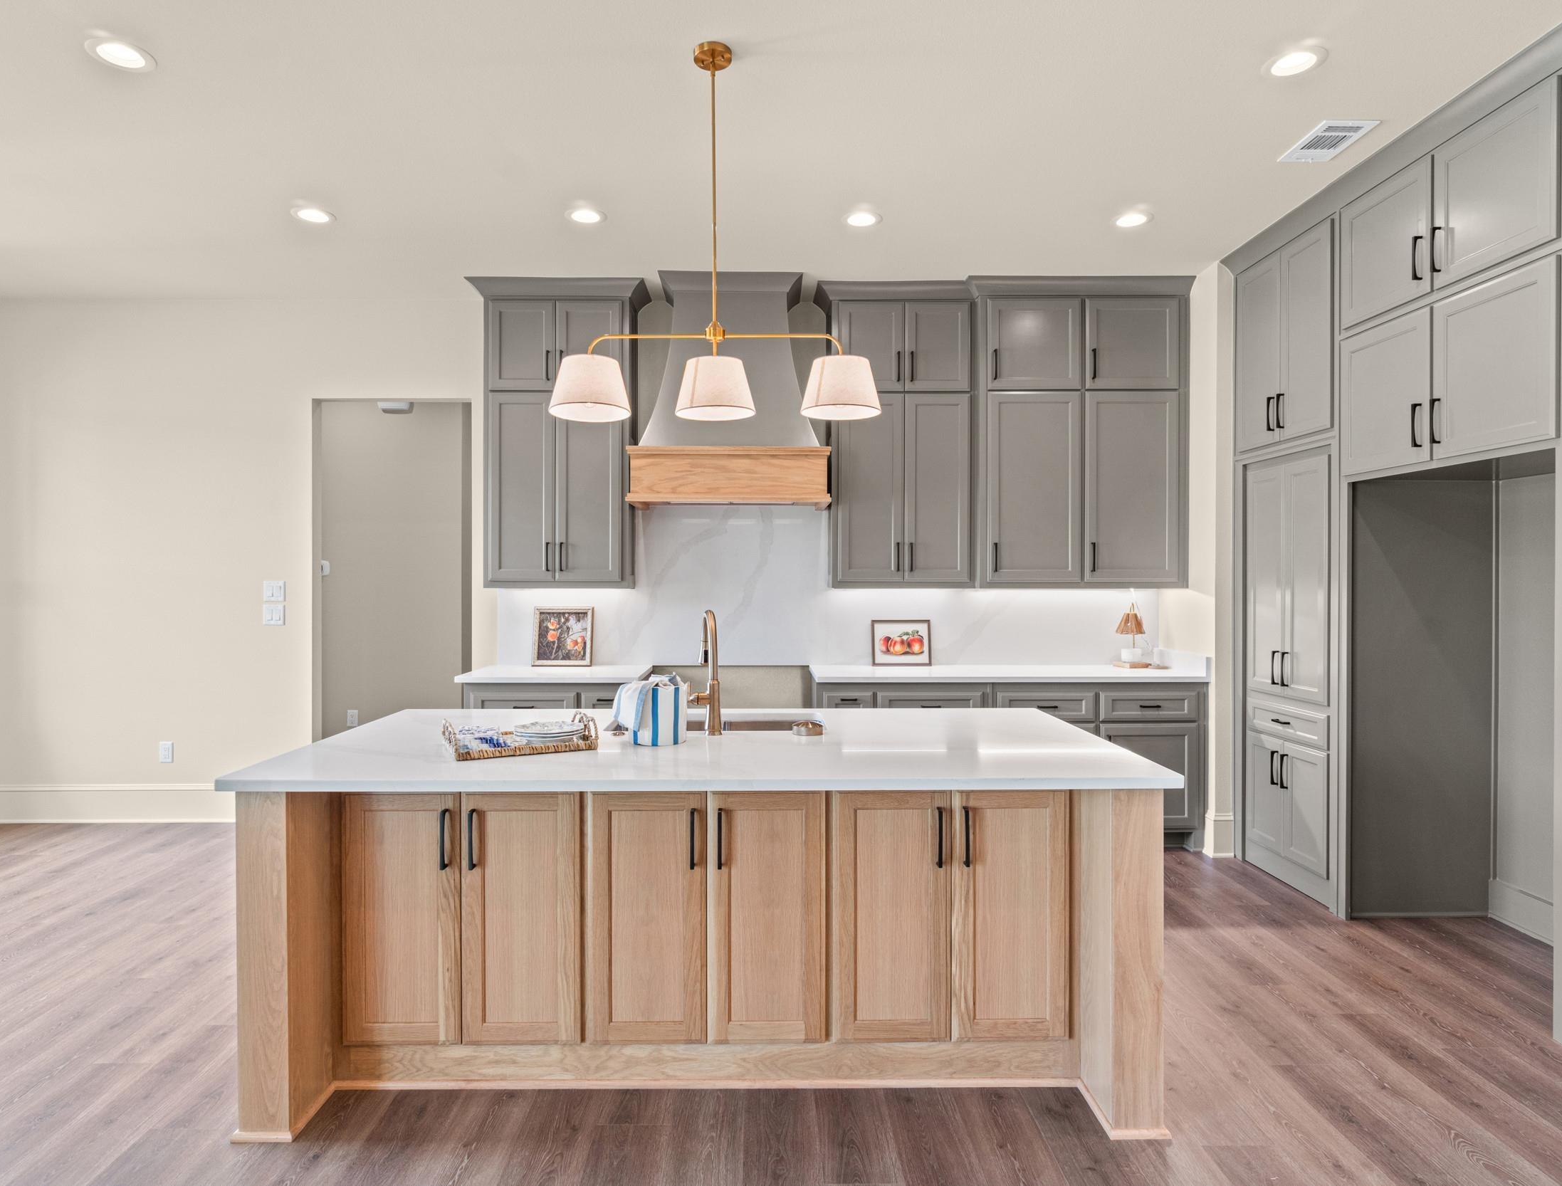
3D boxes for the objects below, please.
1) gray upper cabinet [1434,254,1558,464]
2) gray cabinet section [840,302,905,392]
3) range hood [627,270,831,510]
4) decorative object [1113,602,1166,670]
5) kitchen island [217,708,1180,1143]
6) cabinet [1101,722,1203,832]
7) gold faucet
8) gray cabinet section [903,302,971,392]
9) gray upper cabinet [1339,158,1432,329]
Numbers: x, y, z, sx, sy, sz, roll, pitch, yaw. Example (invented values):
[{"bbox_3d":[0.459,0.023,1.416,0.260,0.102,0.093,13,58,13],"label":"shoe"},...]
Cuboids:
[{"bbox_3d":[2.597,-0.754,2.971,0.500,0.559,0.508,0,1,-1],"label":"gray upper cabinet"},{"bbox_3d":[0.501,-1.356,5.062,0.359,0.488,0.330,0,1,-1],"label":"gray cabinet section"},{"bbox_3d":[-0.273,-1.065,4.930,1.073,1.234,0.567,0,0,-1],"label":"range hood"},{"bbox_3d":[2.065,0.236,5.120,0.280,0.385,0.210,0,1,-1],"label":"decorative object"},{"bbox_3d":[-0.199,0.908,2.795,2.389,0.914,1.182,0,1,-1],"label":"kitchen island"},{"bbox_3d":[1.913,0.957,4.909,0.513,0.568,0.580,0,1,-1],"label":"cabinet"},{"bbox_3d":[-0.235,0.252,2.938,0.110,0.397,0.230,0,1,-13],"label":"gold faucet"},{"bbox_3d":[0.865,-1.358,5.070,0.362,0.489,0.330,0,1,-1],"label":"gray cabinet section"},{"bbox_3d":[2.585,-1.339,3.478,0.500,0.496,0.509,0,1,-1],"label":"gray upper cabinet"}]

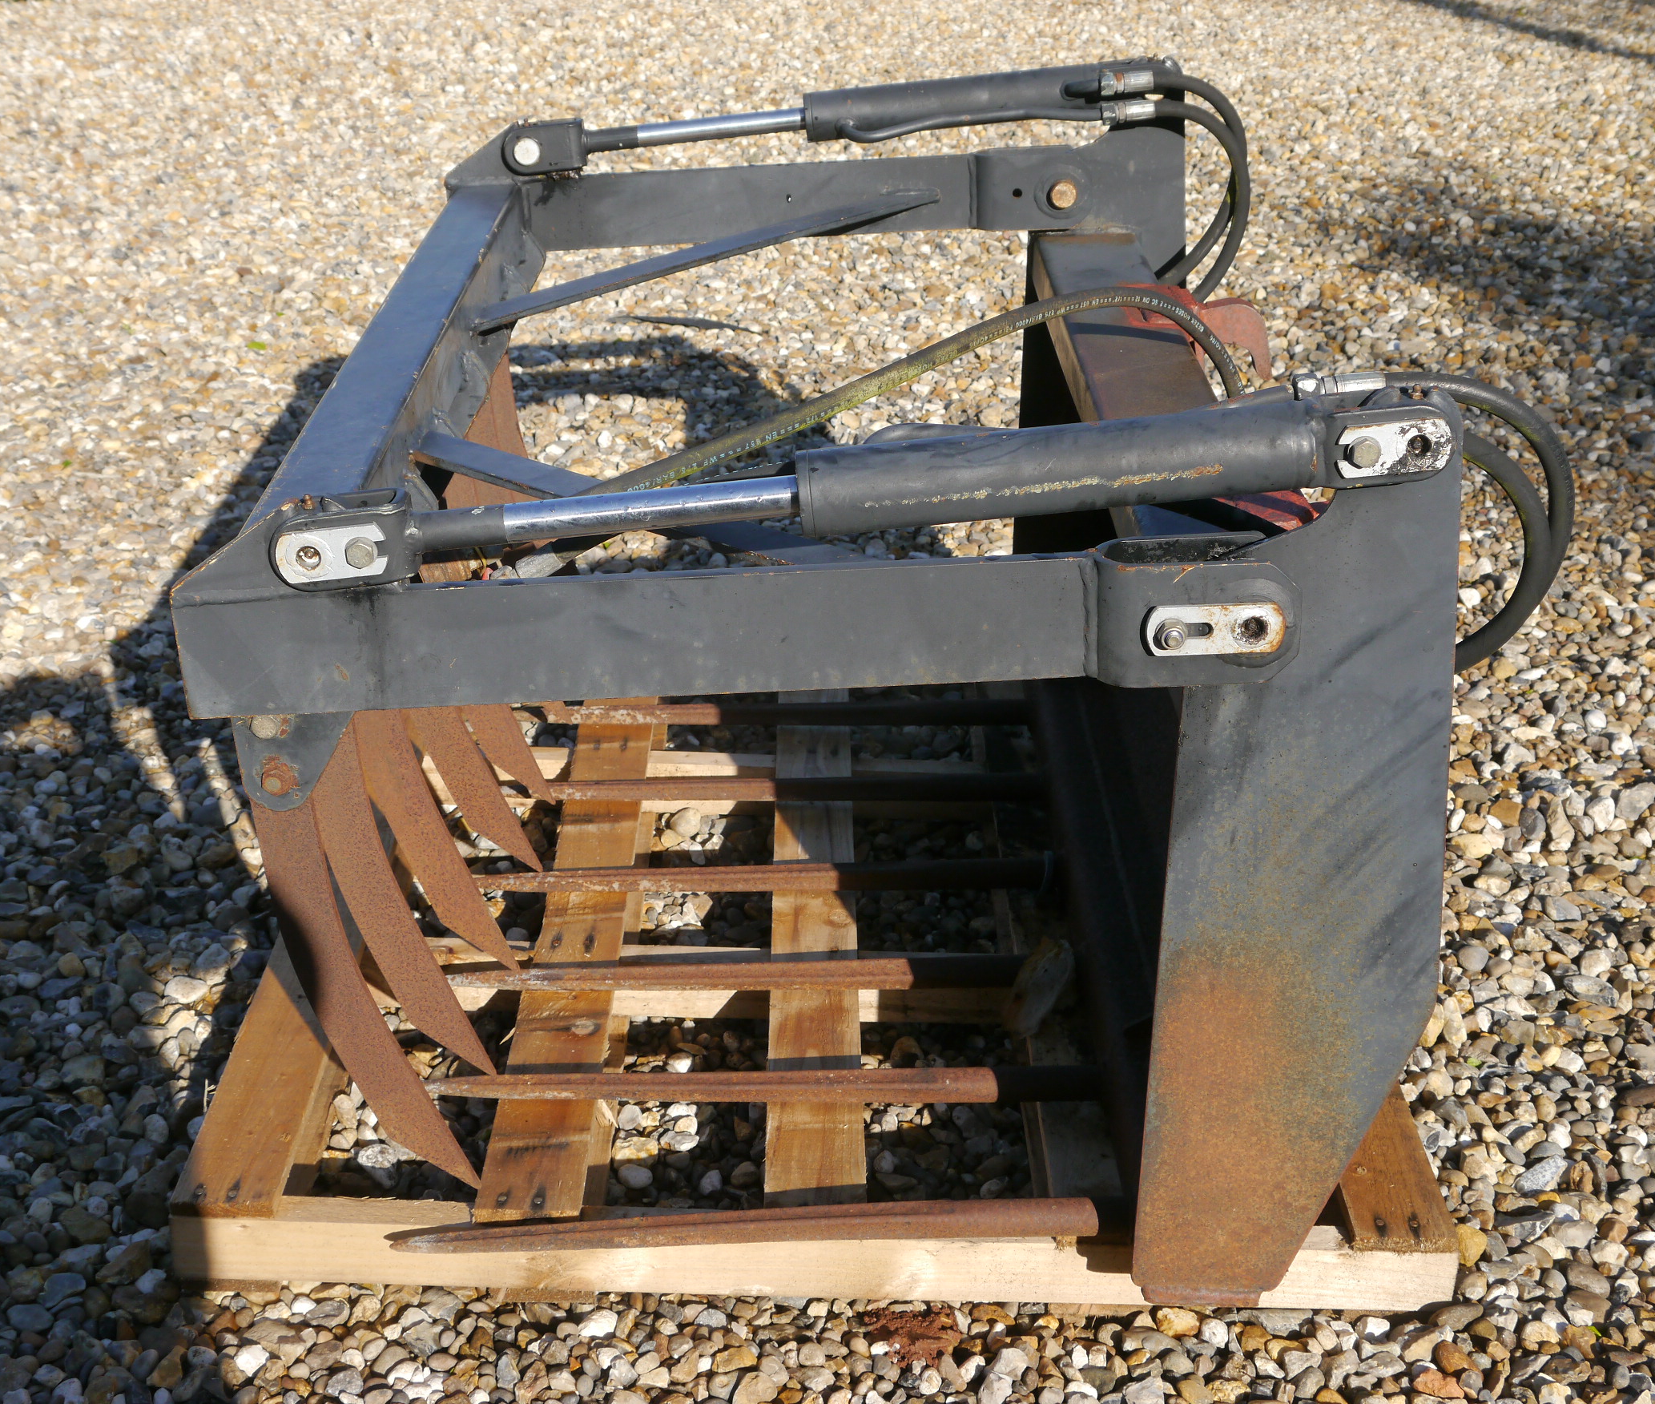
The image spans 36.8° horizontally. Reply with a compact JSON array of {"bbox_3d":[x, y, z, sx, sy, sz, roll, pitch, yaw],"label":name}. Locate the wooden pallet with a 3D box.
[{"bbox_3d":[-0.013,0.206,2.556,1.030,0.095,1.230,2,24,-1],"label":"wooden pallet"}]

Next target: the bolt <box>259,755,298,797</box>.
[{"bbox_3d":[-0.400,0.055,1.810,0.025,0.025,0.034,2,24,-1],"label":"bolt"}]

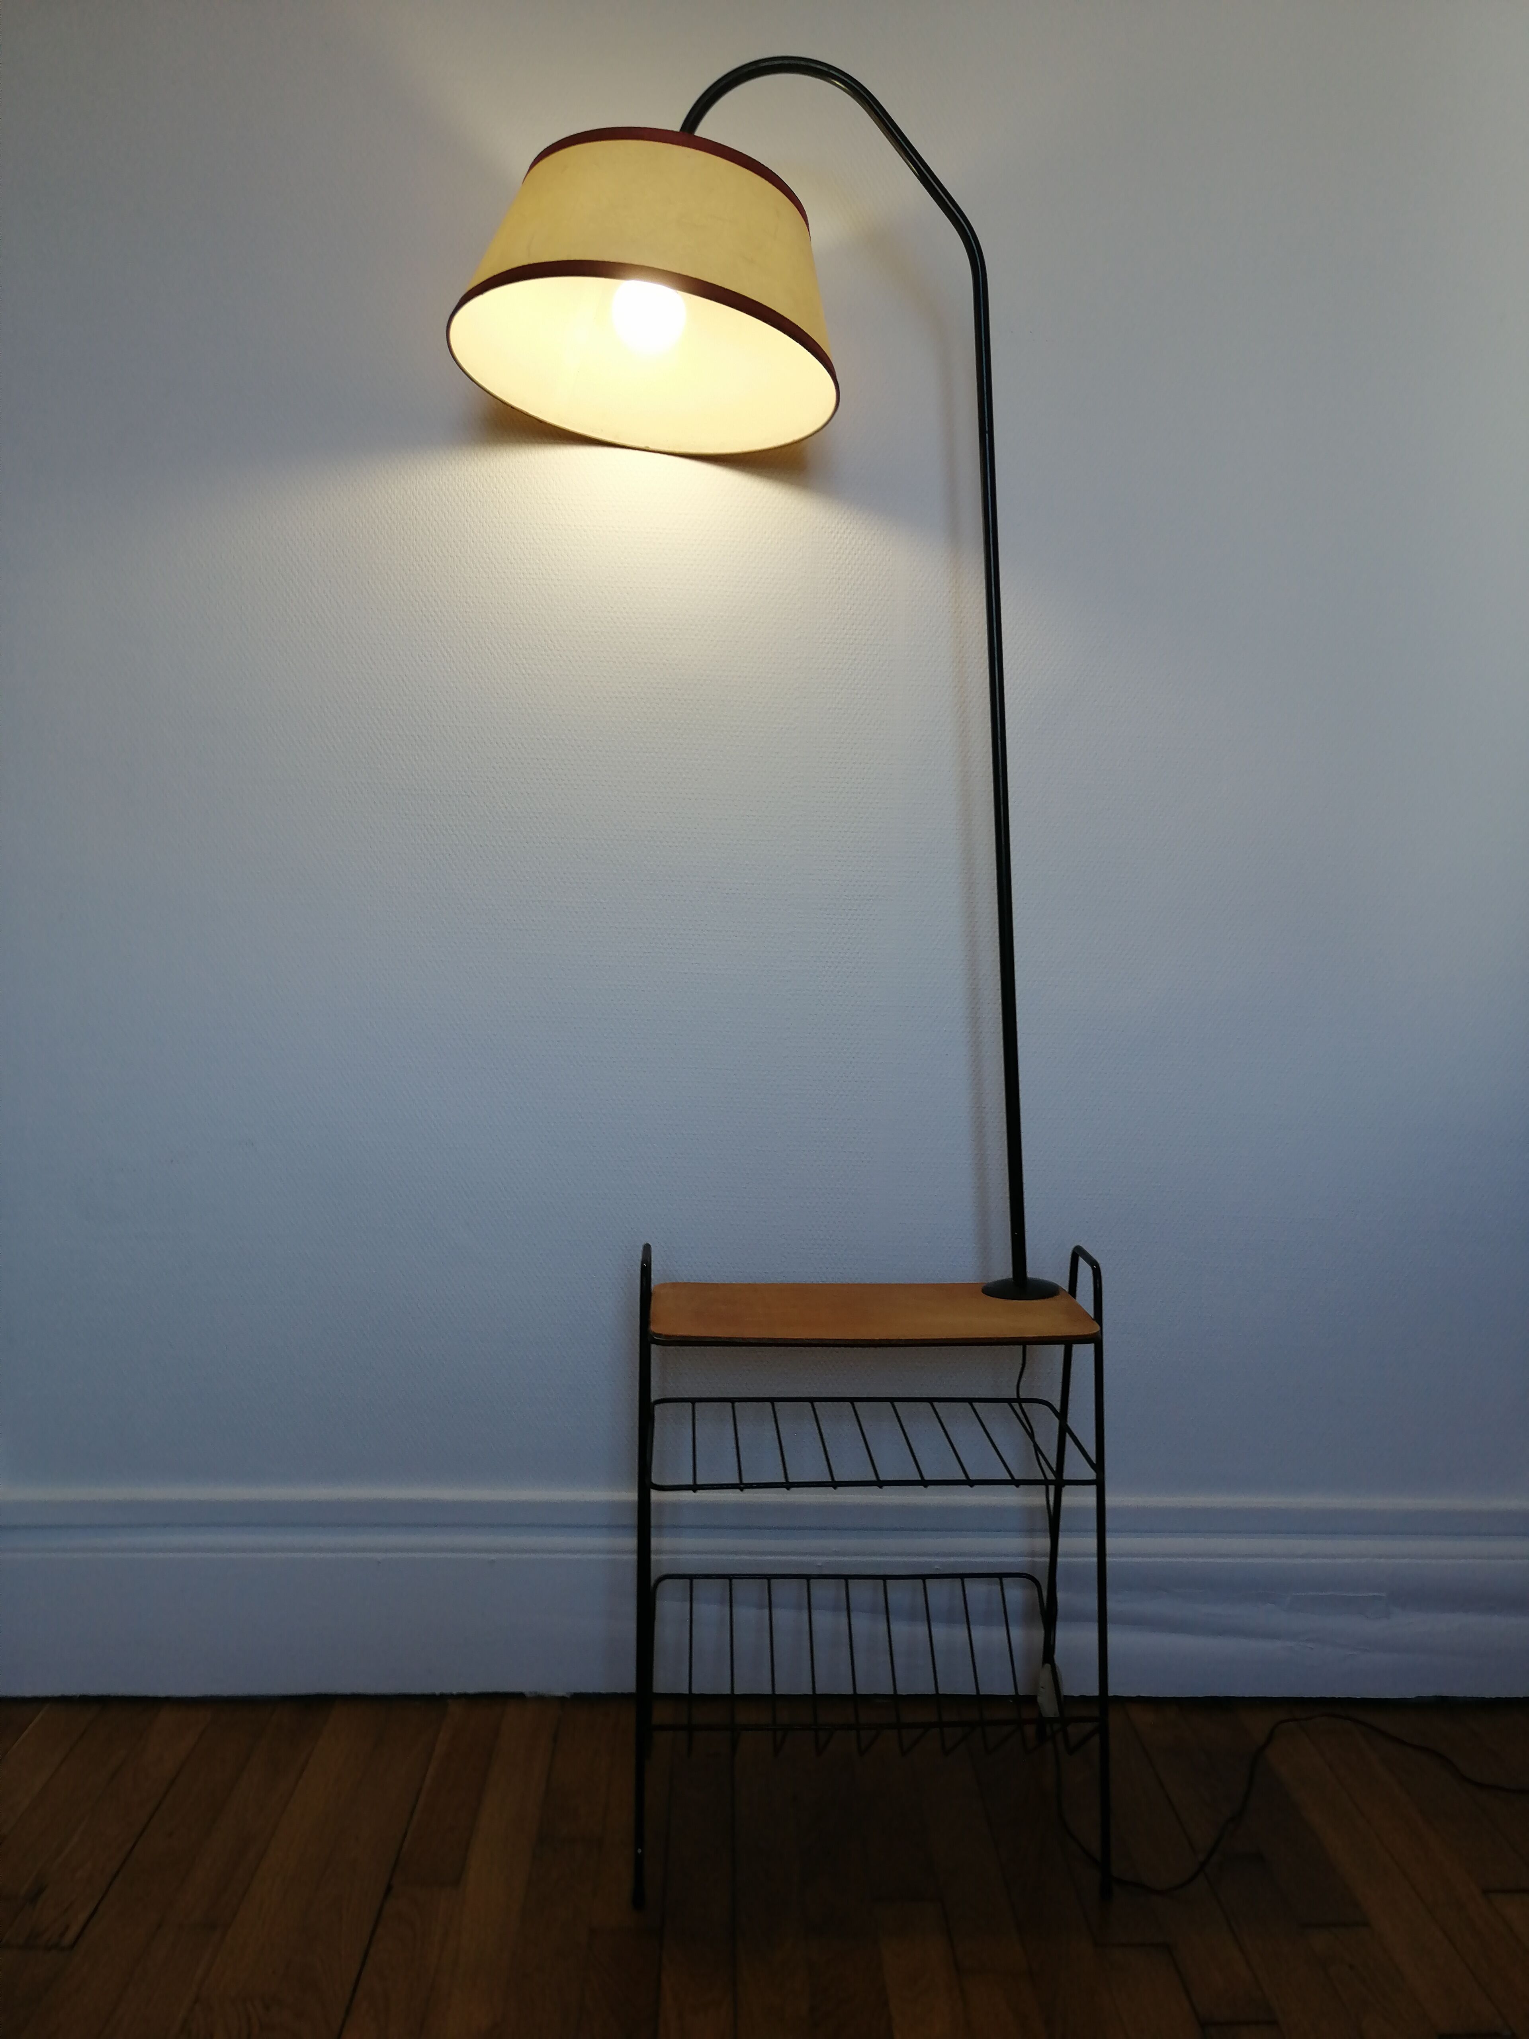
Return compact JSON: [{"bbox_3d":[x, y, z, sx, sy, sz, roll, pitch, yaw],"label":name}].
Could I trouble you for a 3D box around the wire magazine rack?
[{"bbox_3d":[0.101,0.528,1.635,0.455,0.597,0.317,0,5,-3],"label":"wire magazine rack"}]

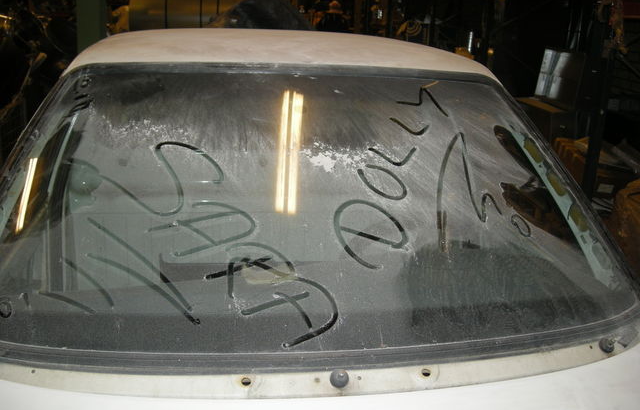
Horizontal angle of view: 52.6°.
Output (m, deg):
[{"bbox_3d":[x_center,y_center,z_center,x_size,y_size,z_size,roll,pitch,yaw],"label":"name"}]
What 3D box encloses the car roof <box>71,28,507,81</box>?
[{"bbox_3d":[-0.158,-0.530,2.180,1.140,0.120,1.100,0,16,-9],"label":"car roof"}]

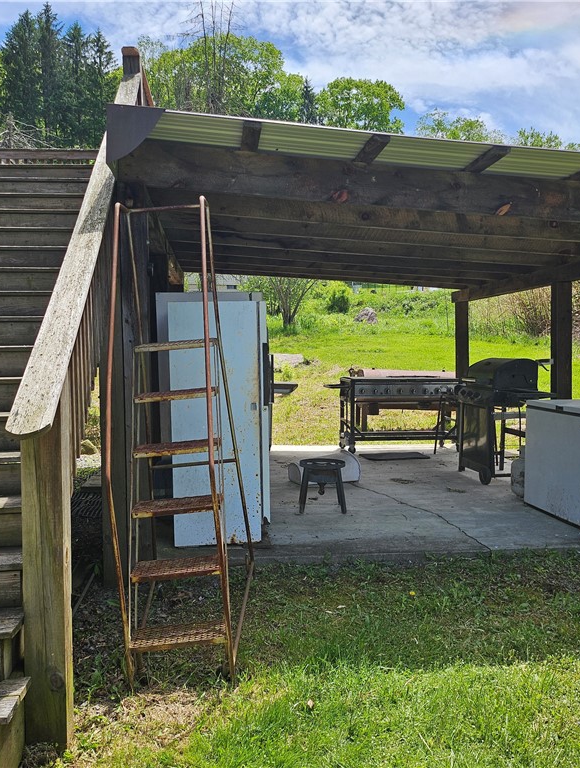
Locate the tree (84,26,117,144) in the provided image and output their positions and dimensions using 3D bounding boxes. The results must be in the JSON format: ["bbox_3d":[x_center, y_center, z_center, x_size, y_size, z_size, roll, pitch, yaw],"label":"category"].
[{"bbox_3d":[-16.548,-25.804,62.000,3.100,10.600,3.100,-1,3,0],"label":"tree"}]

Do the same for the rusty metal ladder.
[{"bbox_3d":[-0.562,0.154,3.502,0.561,2.173,1.204,-4,5,-2],"label":"rusty metal ladder"}]

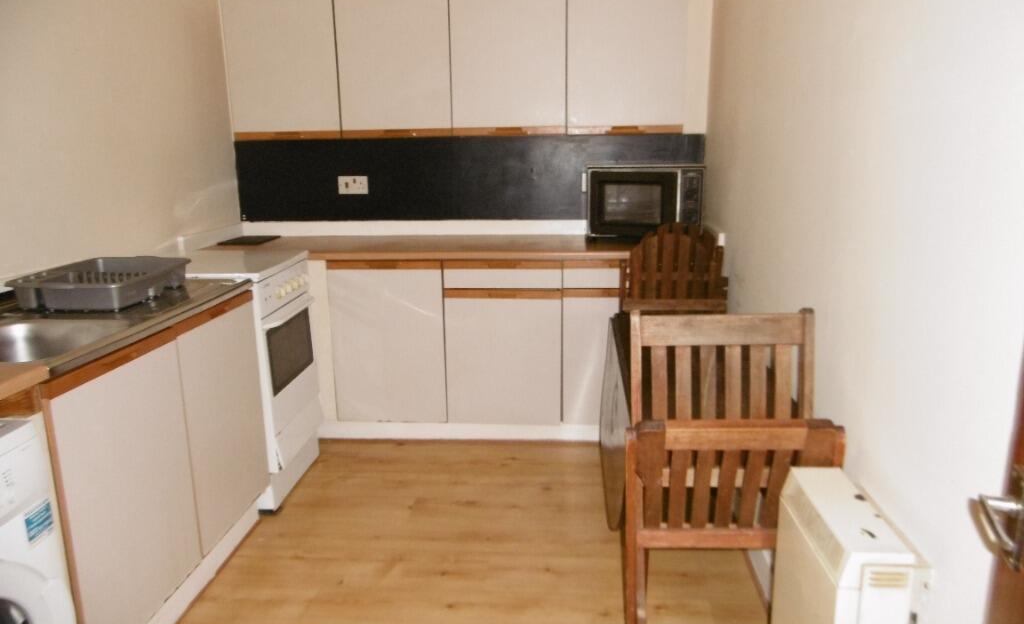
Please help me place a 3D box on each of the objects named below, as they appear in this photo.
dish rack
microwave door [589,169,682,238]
[{"bbox_3d":[-1.243,-0.087,2.171,0.373,0.087,0.461,0,13,4],"label":"dish rack"},{"bbox_3d":[0.556,-0.499,3.260,0.420,0.307,0.040,0,13,4],"label":"microwave door"}]

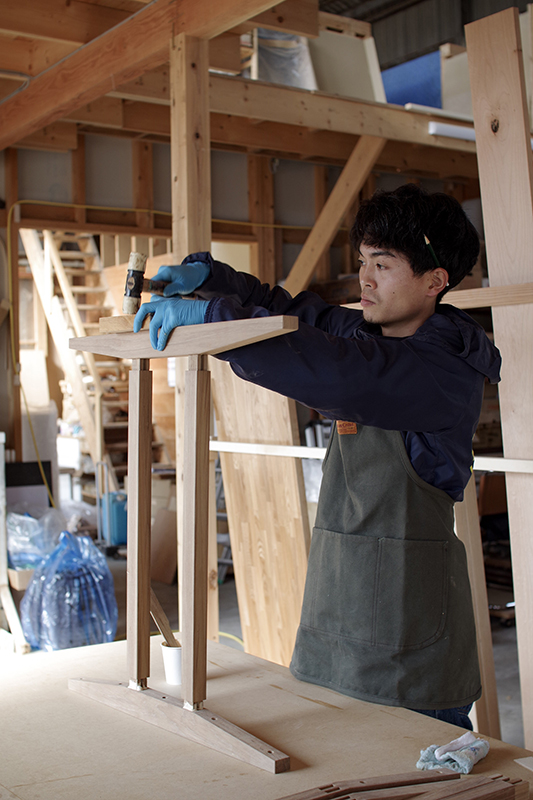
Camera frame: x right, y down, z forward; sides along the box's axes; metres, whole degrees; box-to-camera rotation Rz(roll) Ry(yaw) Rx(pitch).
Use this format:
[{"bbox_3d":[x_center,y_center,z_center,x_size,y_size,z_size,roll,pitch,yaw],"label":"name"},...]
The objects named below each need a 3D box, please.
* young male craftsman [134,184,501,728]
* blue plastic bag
[{"bbox_3d":[0.107,0.430,1.920,0.740,1.710,0.520,-1,0,-33],"label":"young male craftsman"},{"bbox_3d":[-1.020,0.985,5.180,0.500,0.610,0.470,-1,0,-17],"label":"blue plastic bag"}]

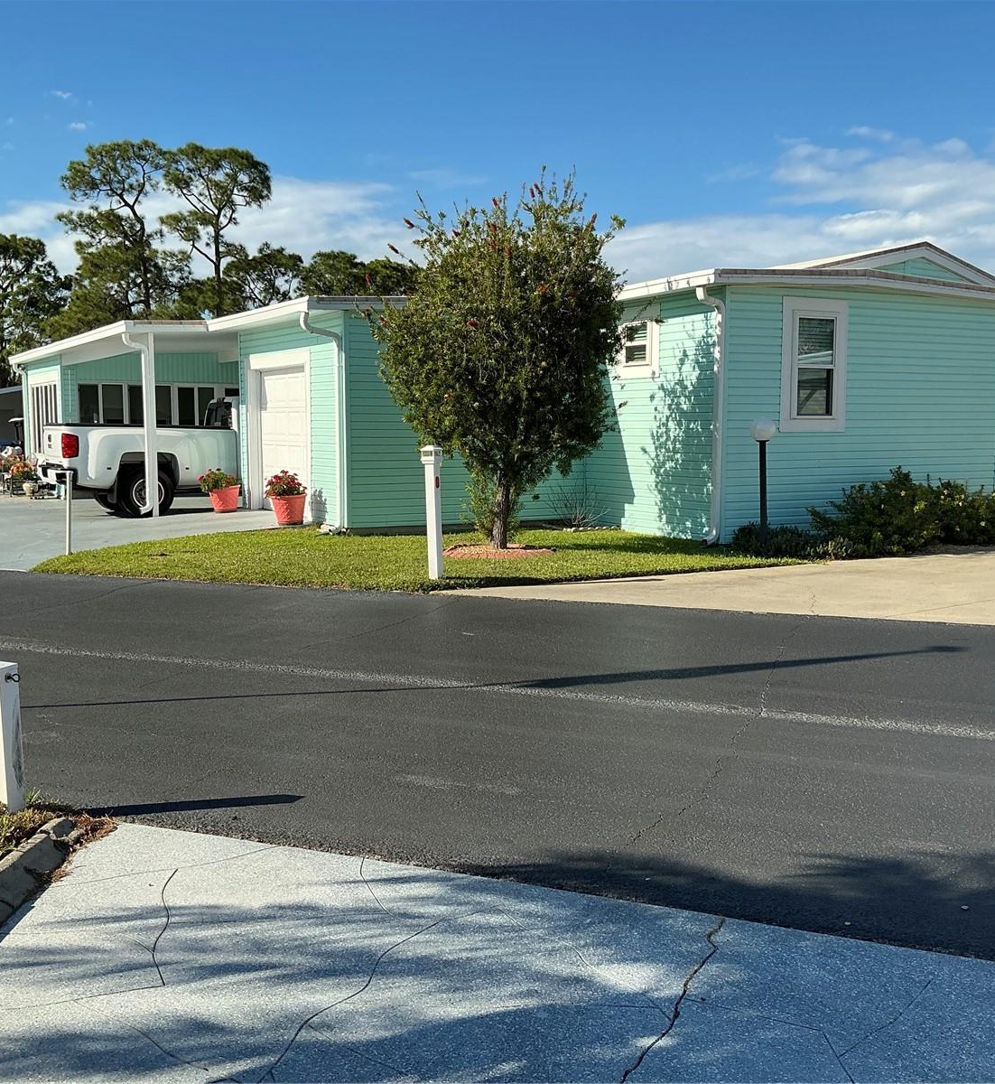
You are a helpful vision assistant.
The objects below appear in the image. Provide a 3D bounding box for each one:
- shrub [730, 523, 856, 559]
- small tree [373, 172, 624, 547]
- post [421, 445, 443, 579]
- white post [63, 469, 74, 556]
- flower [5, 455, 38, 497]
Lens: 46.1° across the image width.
[{"bbox_3d":[3.681,-0.044,14.338,1.750,0.360,0.850,-3,7,-27],"label":"shrub"},{"bbox_3d":[0.021,-2.213,14.496,3.100,4.580,3.000,0,6,0],"label":"small tree"},{"bbox_3d":[-0.630,-0.305,11.796,0.165,1.340,0.165,3,7,23],"label":"post"},{"bbox_3d":[-5.003,-0.329,13.617,0.075,0.980,0.075,2,6,20],"label":"white post"},{"bbox_3d":[-9.131,-1.258,22.495,0.620,0.800,0.600,-2,7,-22],"label":"flower"}]

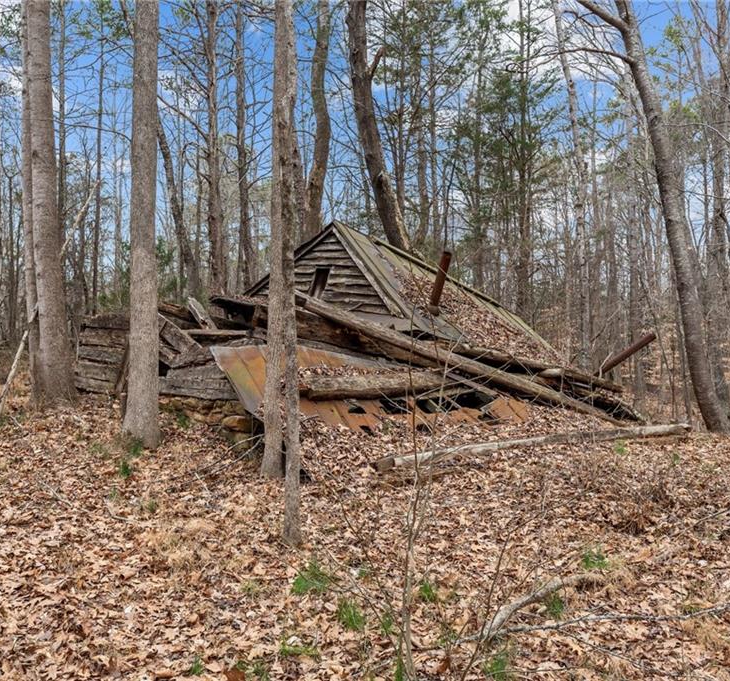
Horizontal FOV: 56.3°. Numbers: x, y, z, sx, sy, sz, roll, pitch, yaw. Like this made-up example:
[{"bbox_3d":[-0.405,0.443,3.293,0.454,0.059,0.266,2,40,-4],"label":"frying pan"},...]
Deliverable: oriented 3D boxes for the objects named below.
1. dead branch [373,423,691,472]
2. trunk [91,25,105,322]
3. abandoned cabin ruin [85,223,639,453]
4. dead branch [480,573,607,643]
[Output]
[{"bbox_3d":[2.380,1.290,8.600,5.000,0.220,0.260,0,0,-25],"label":"dead branch"},{"bbox_3d":[-7.800,-4.300,20.000,0.200,10.400,0.200,2,0,0],"label":"trunk"},{"bbox_3d":[-0.150,-0.450,11.800,9.300,3.300,5.600,0,0,13],"label":"abandoned cabin ruin"},{"bbox_3d":[1.030,1.410,3.830,1.120,0.130,0.200,0,0,-41],"label":"dead branch"}]

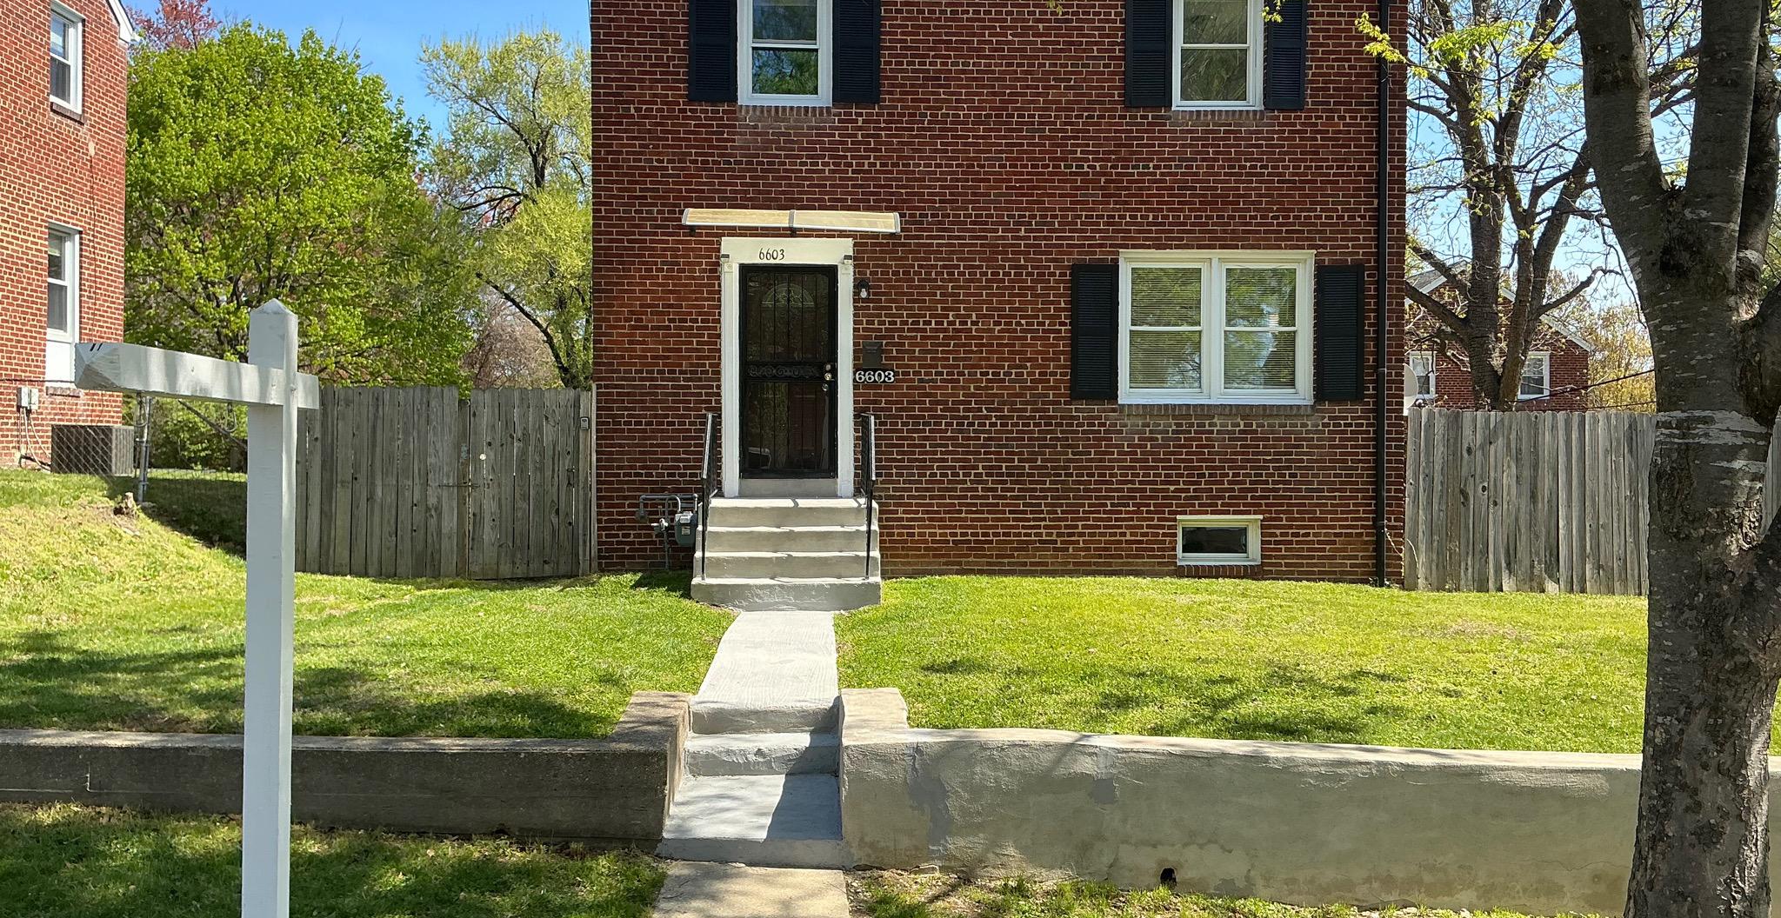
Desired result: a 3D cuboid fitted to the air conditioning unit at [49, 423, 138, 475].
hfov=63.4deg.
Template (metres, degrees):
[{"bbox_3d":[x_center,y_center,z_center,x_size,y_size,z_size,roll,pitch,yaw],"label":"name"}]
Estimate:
[{"bbox_3d":[-9.588,-0.103,17.375,0.700,0.600,0.600,0,1,-3],"label":"air conditioning unit"}]

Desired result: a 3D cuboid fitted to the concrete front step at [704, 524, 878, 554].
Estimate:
[{"bbox_3d":[-0.850,0.690,12.037,1.505,0.187,0.270,0,1,-3],"label":"concrete front step"}]

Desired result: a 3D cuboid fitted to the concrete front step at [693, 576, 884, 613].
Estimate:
[{"bbox_3d":[-0.826,1.092,11.543,1.505,0.215,0.280,0,1,-3],"label":"concrete front step"}]

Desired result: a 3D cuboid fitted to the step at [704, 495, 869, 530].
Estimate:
[{"bbox_3d":[-0.880,0.487,12.677,1.505,0.185,1.050,0,1,-3],"label":"step"}]

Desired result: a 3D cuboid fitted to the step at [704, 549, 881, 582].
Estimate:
[{"bbox_3d":[-0.837,0.881,11.787,1.505,0.190,0.270,0,1,-3],"label":"step"}]

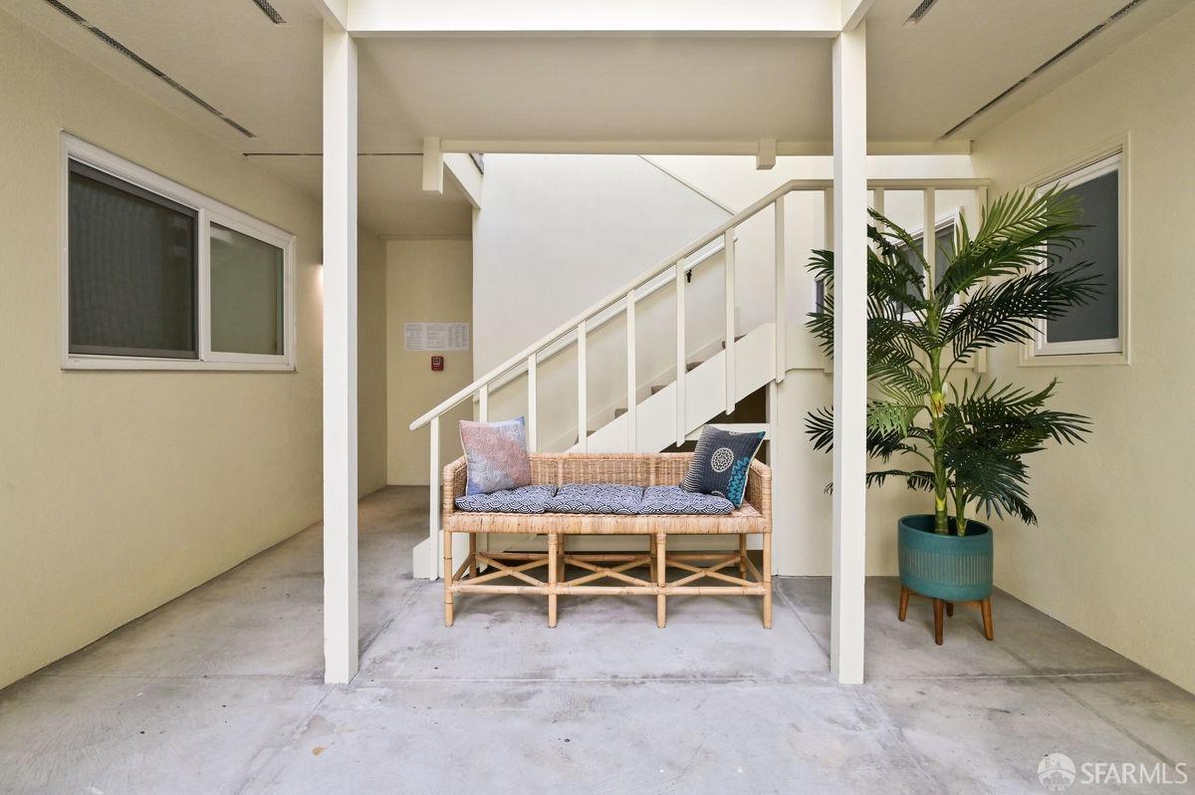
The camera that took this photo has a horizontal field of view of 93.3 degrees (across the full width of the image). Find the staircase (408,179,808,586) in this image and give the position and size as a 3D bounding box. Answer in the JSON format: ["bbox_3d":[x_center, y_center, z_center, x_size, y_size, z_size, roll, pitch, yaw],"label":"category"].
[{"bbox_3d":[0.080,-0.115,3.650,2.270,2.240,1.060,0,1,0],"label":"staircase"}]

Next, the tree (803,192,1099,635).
[{"bbox_3d":[1.535,0.076,2.510,1.160,1.930,1.050,0,1,0],"label":"tree"}]

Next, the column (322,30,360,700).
[{"bbox_3d":[-0.974,-0.149,2.145,0.089,2.440,0.089,0,1,0],"label":"column"}]

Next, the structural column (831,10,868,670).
[{"bbox_3d":[0.952,-0.149,2.145,0.089,2.440,0.089,0,1,0],"label":"structural column"}]

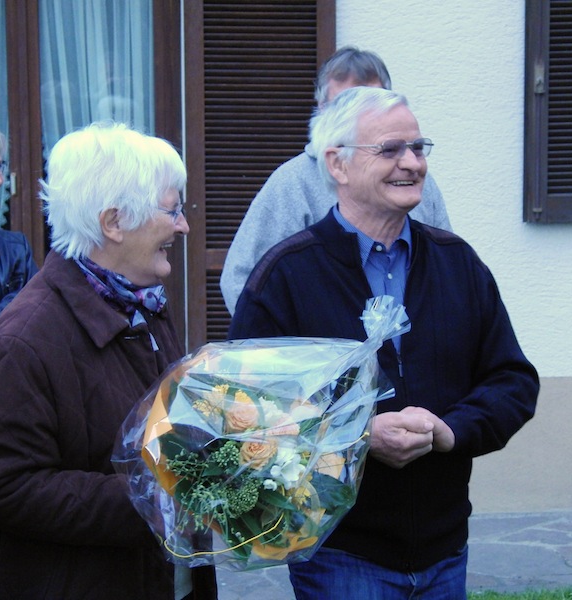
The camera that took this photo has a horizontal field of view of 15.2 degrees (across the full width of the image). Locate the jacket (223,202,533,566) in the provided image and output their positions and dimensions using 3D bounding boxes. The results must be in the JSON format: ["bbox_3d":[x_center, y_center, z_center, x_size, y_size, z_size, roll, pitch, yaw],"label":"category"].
[{"bbox_3d":[0.189,0.171,4.200,0.610,0.670,0.400,-5,10,-28],"label":"jacket"}]

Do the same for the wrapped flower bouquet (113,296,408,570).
[{"bbox_3d":[-0.022,0.208,3.570,0.400,0.520,0.370,42,3,-11],"label":"wrapped flower bouquet"}]

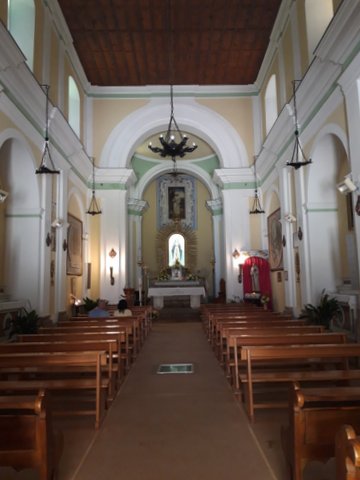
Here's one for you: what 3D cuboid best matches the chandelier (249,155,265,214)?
[{"bbox_3d":[3.303,-2.339,15.463,0.640,2.570,0.640,-1,-7,-1],"label":"chandelier"}]

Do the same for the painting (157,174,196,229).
[{"bbox_3d":[-0.202,-2.385,22.476,2.462,3.439,0.120,-1,-7,-1],"label":"painting"}]

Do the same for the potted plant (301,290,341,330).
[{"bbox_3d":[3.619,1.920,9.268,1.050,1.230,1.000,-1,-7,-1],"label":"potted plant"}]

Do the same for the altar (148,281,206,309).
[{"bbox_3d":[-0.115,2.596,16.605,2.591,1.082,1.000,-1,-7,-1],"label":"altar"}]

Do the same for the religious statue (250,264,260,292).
[{"bbox_3d":[3.547,1.805,16.935,0.470,1.307,0.400,-1,-7,-1],"label":"religious statue"}]

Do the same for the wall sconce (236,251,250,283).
[{"bbox_3d":[2.725,1.186,15.592,0.550,1.380,0.400,-1,-7,-1],"label":"wall sconce"}]

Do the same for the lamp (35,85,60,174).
[{"bbox_3d":[-3.638,-3.039,9.899,0.640,2.560,0.640,-1,-7,-1],"label":"lamp"}]

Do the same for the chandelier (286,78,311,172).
[{"bbox_3d":[3.421,-3.329,10.325,0.700,2.645,0.700,-1,-7,-1],"label":"chandelier"}]

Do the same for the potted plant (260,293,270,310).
[{"bbox_3d":[3.820,2.780,16.108,0.448,0.859,0.440,-1,-7,-1],"label":"potted plant"}]

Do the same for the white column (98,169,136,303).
[{"bbox_3d":[-3.148,-0.039,18.729,1.907,7.203,1.200,-1,-7,-1],"label":"white column"}]

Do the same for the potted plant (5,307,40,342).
[{"bbox_3d":[-3.814,2.127,8.779,0.920,1.000,0.900,-1,-7,-1],"label":"potted plant"}]

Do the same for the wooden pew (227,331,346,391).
[{"bbox_3d":[1.486,1.720,5.111,1.612,0.803,0.600,-1,-7,-1],"label":"wooden pew"}]

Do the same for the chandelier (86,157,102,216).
[{"bbox_3d":[-3.652,-2.287,15.399,0.640,2.610,0.640,-1,-7,-1],"label":"chandelier"}]

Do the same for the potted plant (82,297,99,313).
[{"bbox_3d":[-3.494,2.766,14.144,0.750,1.090,0.750,-1,-7,-1],"label":"potted plant"}]

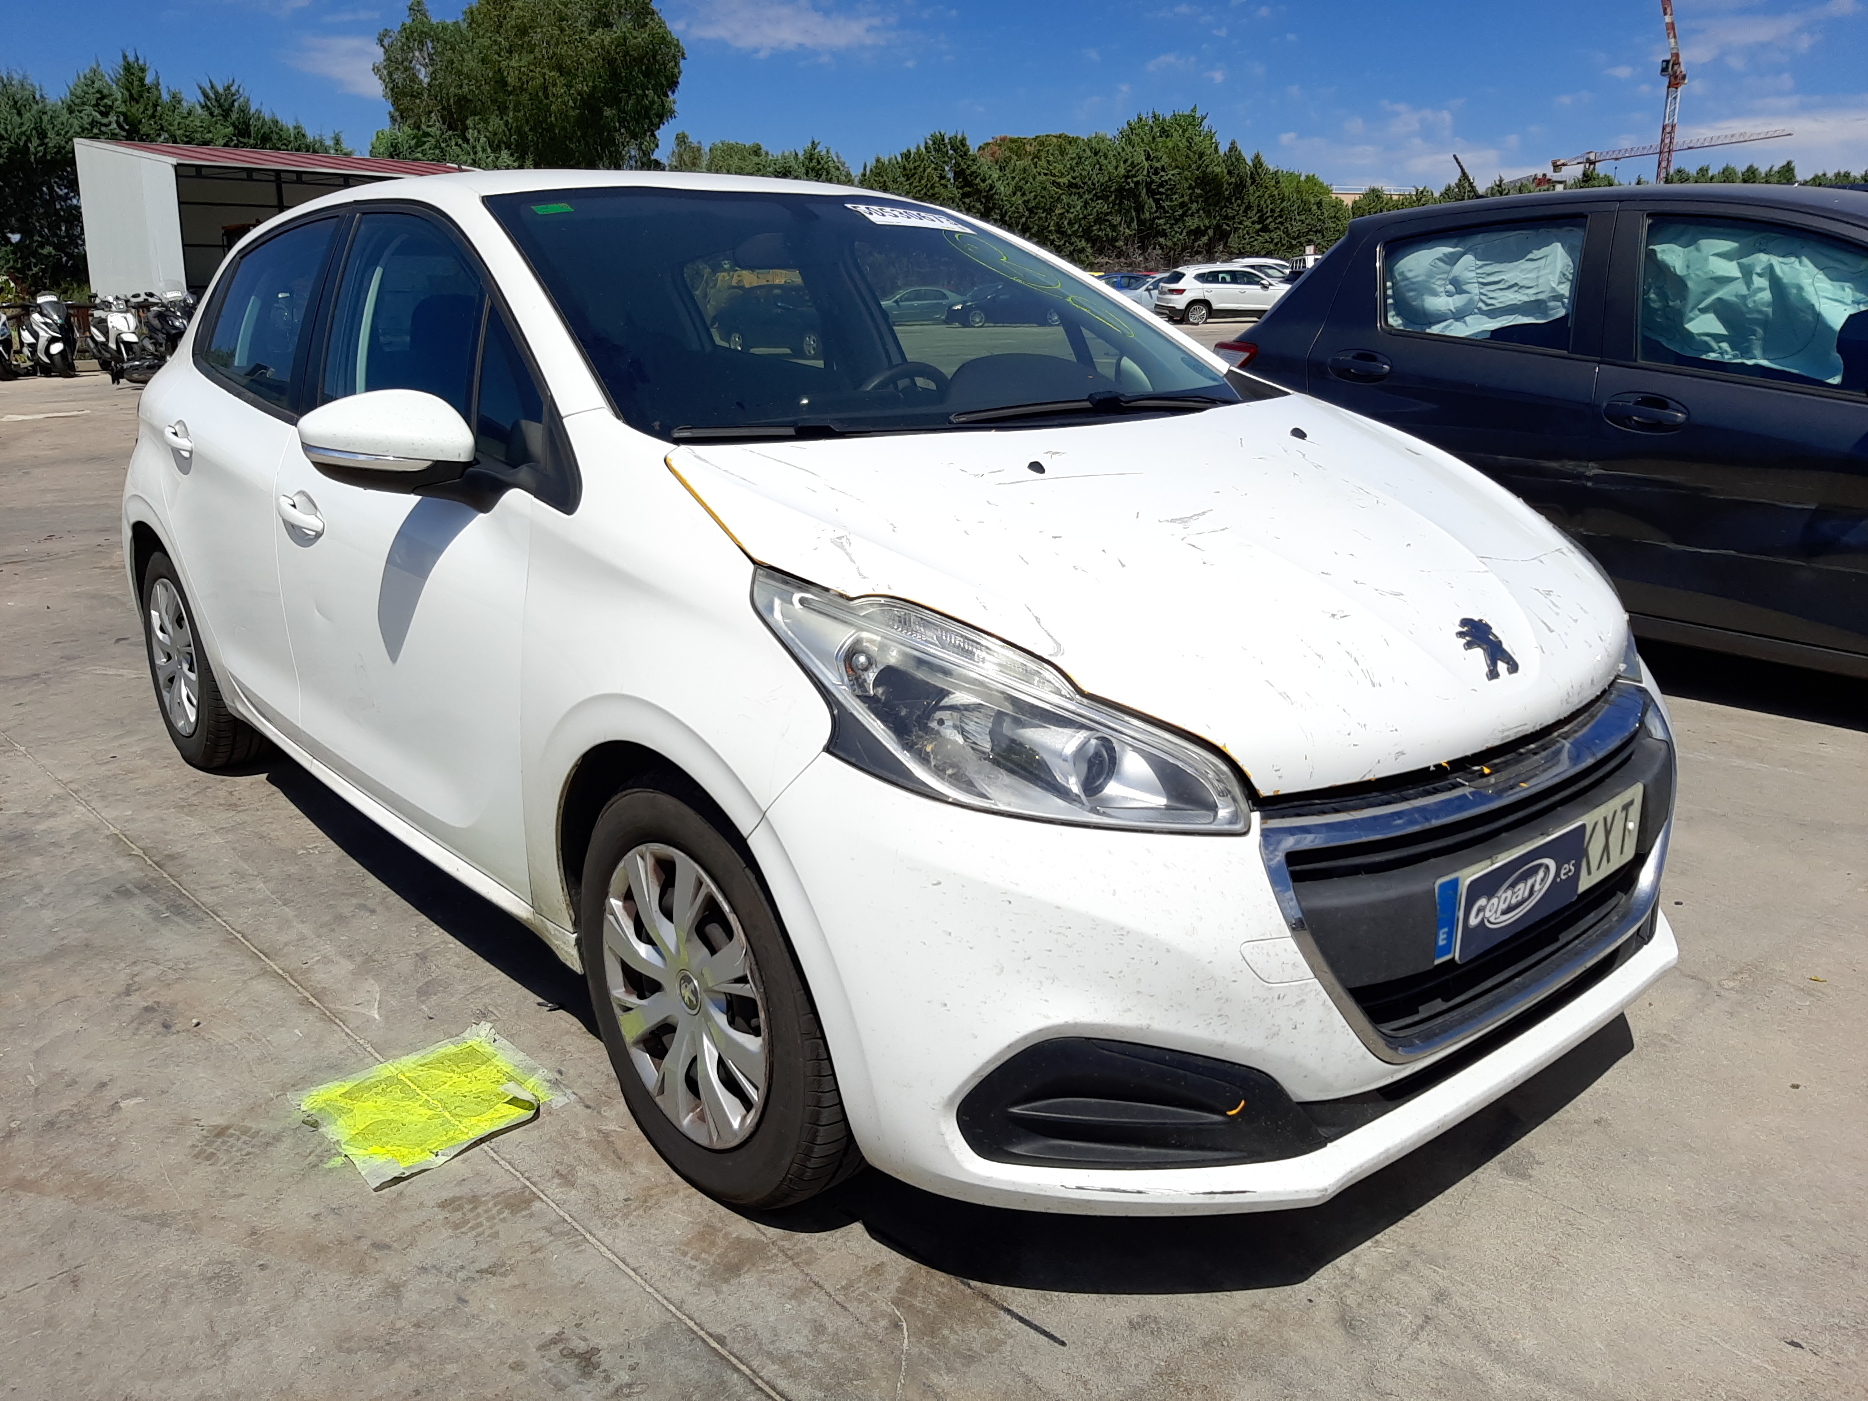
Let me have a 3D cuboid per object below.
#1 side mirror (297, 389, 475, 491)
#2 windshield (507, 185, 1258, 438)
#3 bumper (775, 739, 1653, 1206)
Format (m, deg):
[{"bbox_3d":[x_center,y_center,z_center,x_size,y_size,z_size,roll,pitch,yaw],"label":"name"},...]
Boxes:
[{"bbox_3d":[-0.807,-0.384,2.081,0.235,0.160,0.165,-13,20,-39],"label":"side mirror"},{"bbox_3d":[-0.103,-0.711,2.551,1.330,0.100,0.980,-13,45,-39],"label":"windshield"},{"bbox_3d":[0.609,0.184,1.937,1.720,0.530,0.540,-13,20,-39],"label":"bumper"}]

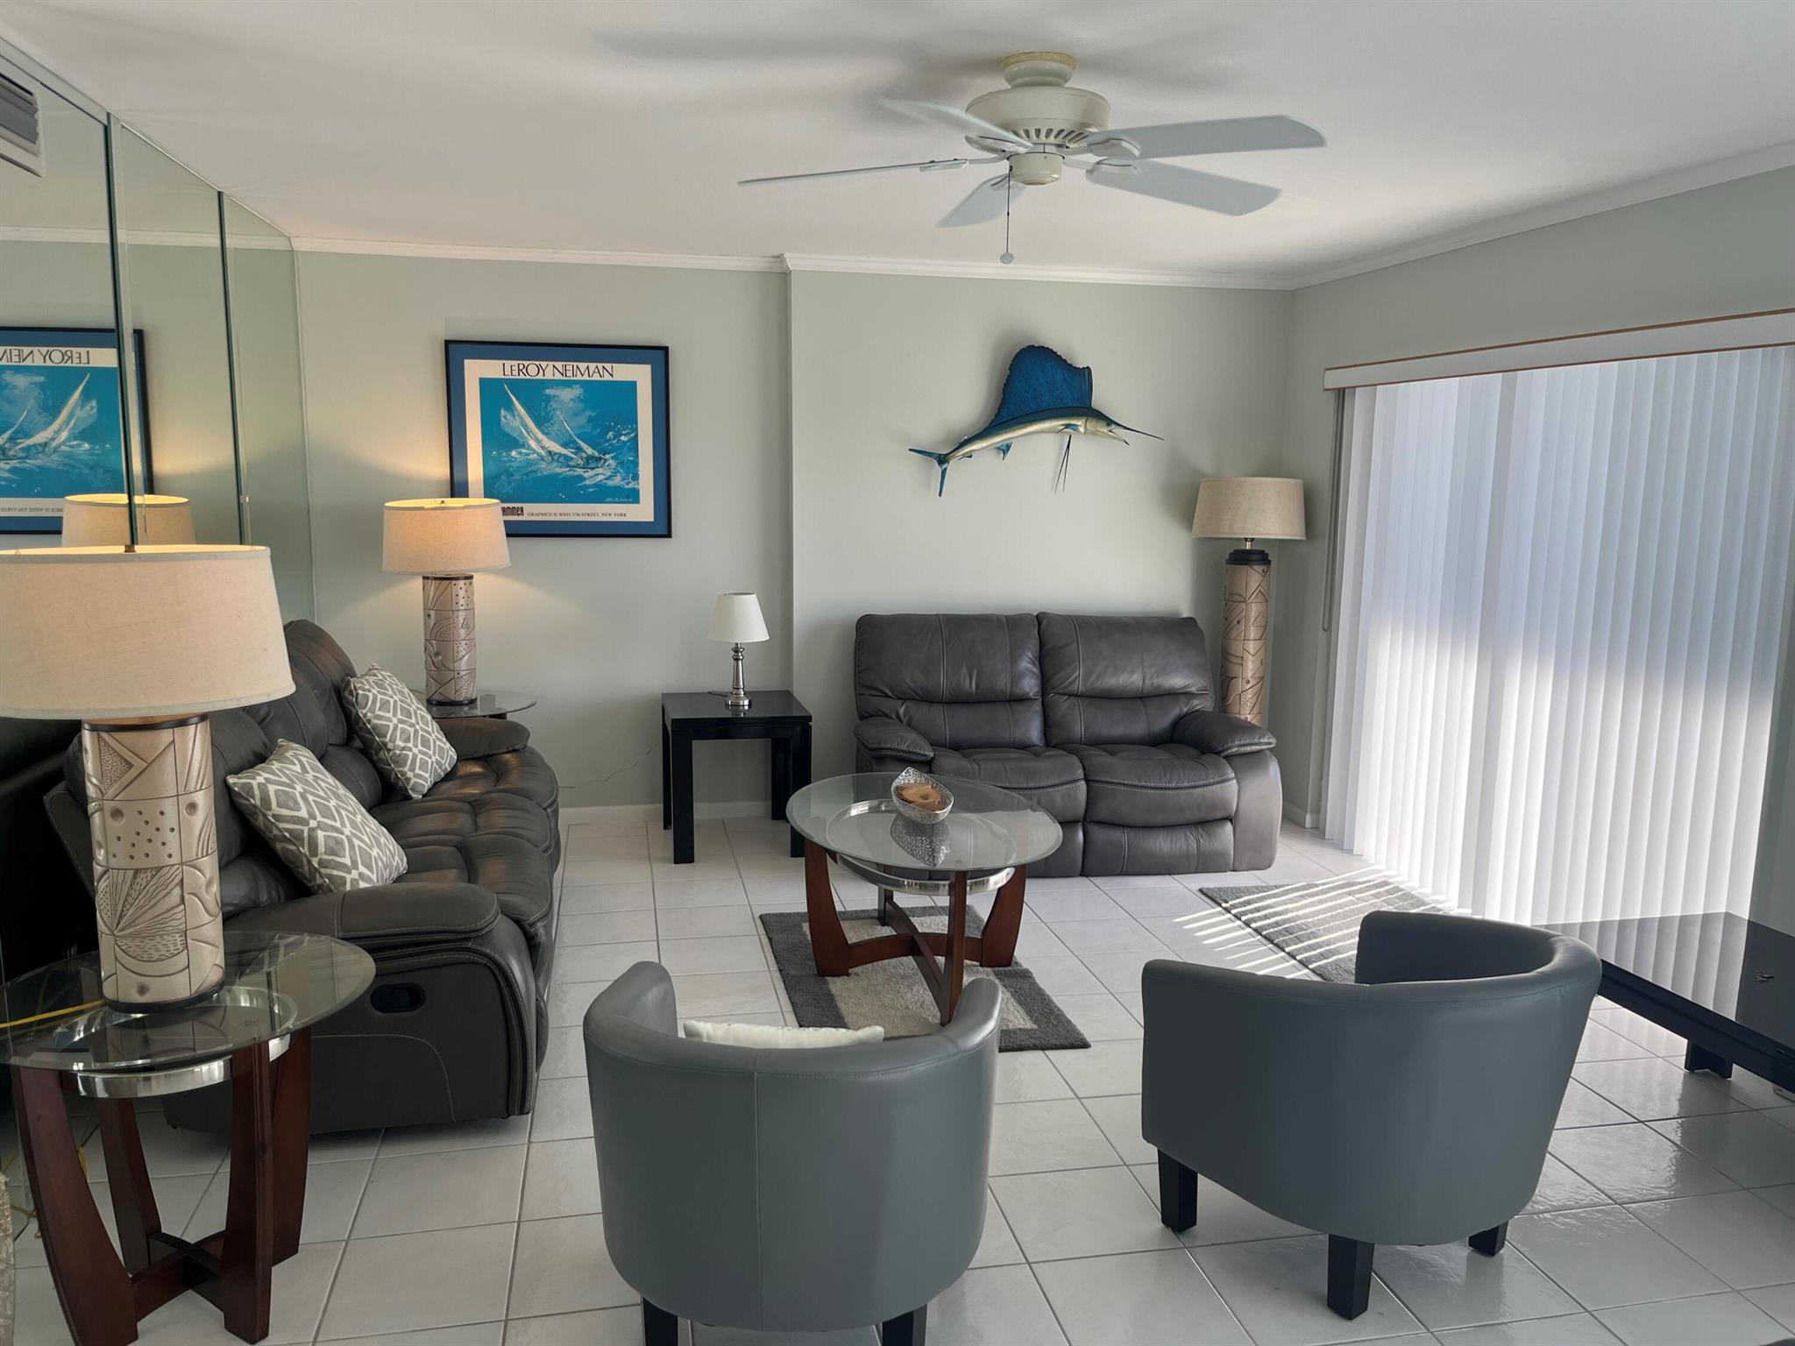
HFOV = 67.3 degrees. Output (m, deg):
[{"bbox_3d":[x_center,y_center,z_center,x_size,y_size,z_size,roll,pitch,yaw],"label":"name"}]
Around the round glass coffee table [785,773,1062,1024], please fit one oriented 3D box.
[{"bbox_3d":[0.062,0.698,4.268,0.810,0.514,1.200,0,9,-8],"label":"round glass coffee table"}]

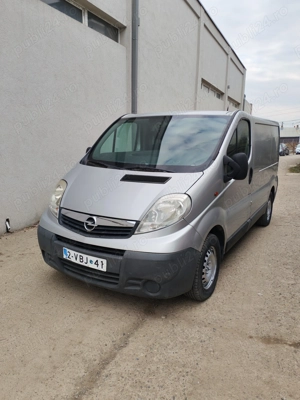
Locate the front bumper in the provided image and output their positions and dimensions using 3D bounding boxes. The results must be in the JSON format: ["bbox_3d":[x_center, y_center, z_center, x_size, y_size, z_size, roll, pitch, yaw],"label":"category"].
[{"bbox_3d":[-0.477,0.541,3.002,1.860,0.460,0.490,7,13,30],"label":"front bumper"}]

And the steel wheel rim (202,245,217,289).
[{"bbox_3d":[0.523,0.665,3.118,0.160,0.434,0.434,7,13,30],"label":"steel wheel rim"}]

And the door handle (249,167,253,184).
[{"bbox_3d":[1.303,-0.321,4.014,0.050,0.220,0.110,7,13,30],"label":"door handle"}]

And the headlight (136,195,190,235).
[{"bbox_3d":[0.115,0.124,2.667,0.360,0.325,0.390,7,13,30],"label":"headlight"}]

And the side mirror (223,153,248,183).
[{"bbox_3d":[0.915,-0.330,3.259,0.265,0.315,0.230,7,13,30],"label":"side mirror"}]

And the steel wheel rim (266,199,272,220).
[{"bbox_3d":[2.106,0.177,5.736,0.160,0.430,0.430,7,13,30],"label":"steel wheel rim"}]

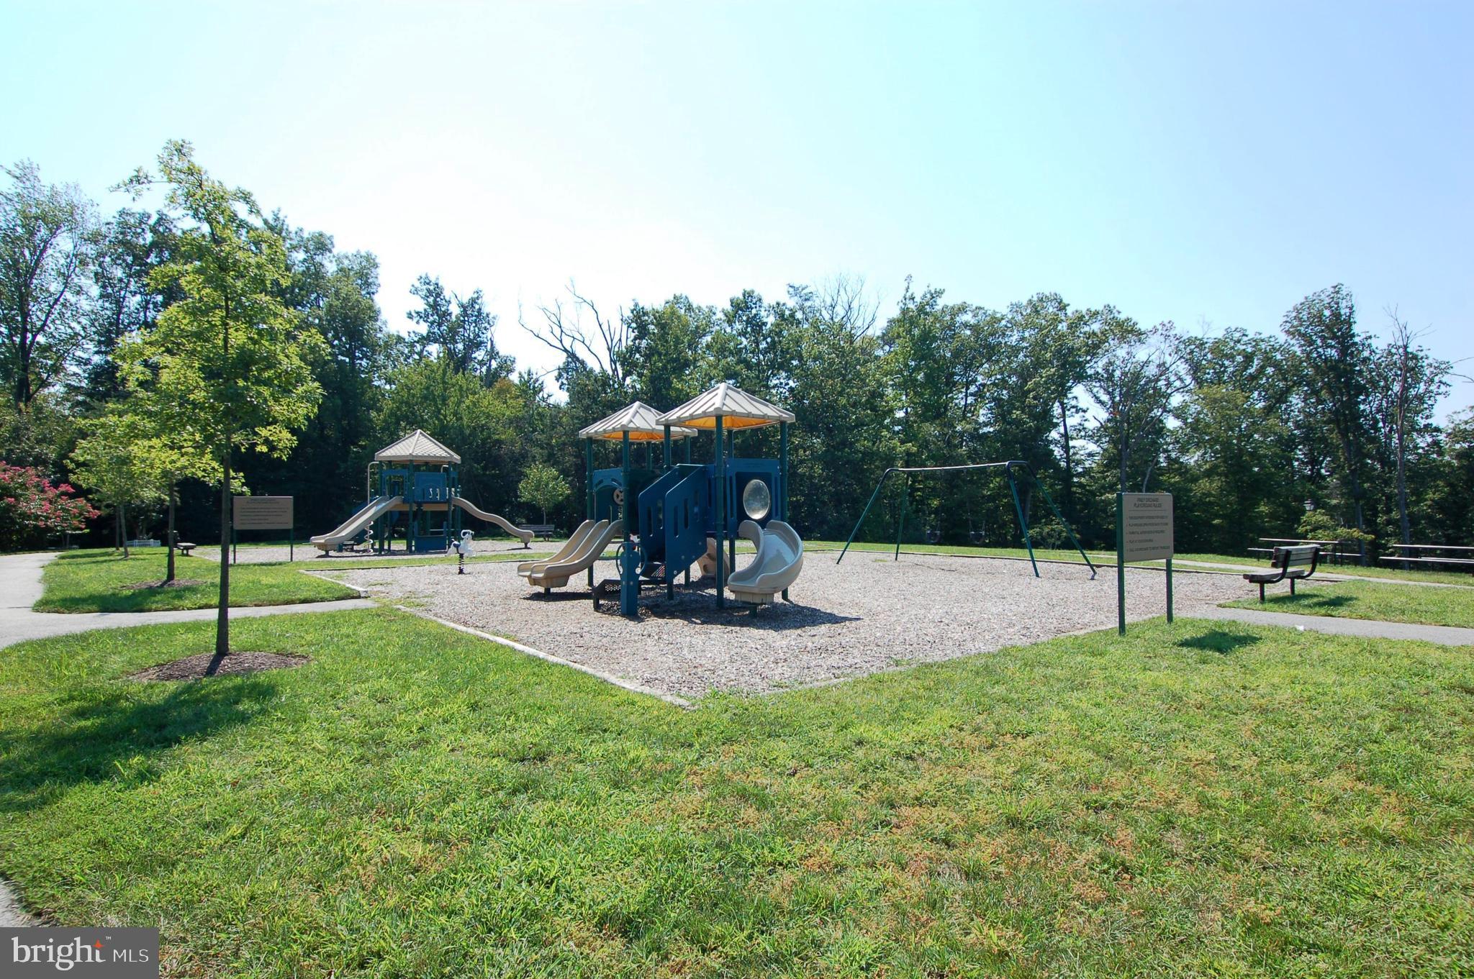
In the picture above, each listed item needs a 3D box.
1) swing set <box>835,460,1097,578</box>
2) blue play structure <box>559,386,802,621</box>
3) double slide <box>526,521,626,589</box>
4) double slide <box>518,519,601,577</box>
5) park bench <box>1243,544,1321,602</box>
[{"bbox_3d":[5.199,0.658,17.588,2.227,2.460,5.607,1,-2,-37],"label":"swing set"},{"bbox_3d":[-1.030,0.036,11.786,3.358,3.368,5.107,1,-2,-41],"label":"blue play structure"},{"bbox_3d":[-2.688,1.116,12.355,1.477,1.173,0.526,1,-2,-41],"label":"double slide"},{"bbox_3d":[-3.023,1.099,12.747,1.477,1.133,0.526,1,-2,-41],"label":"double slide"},{"bbox_3d":[8.214,1.268,11.050,1.580,0.800,0.550,1,-2,-35],"label":"park bench"}]

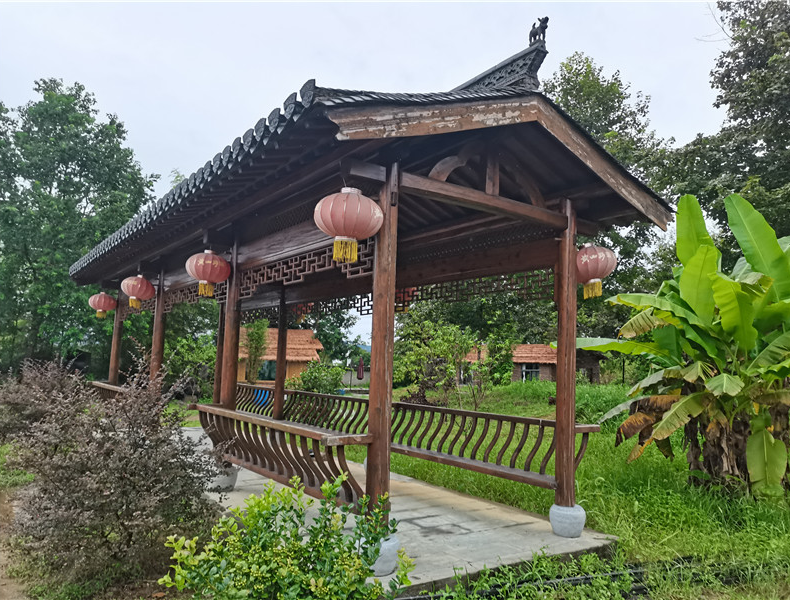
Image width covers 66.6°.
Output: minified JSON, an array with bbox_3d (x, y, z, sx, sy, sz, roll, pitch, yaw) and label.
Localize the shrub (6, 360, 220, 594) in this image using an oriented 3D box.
[{"bbox_3d":[-2.235,1.265,4.790,1.580,1.500,1.500,5,-7,-24],"label":"shrub"}]

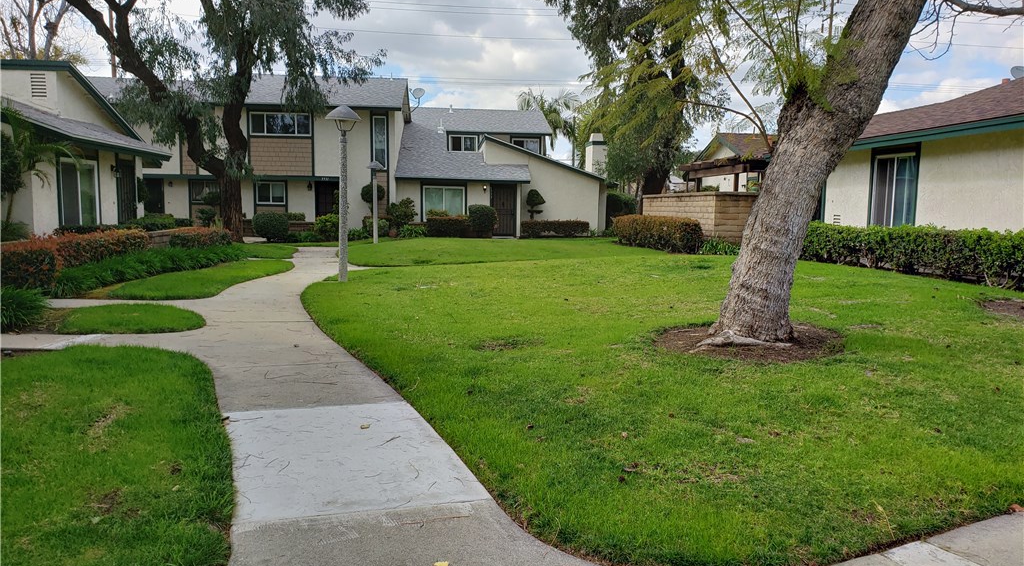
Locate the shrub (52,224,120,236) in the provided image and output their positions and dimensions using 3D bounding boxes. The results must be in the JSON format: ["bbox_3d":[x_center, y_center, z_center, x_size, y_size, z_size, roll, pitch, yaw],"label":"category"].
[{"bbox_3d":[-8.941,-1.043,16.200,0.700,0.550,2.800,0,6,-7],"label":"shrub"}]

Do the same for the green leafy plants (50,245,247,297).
[{"bbox_3d":[-6.648,-0.433,15.244,1.050,0.450,8.000,0,6,-2],"label":"green leafy plants"}]

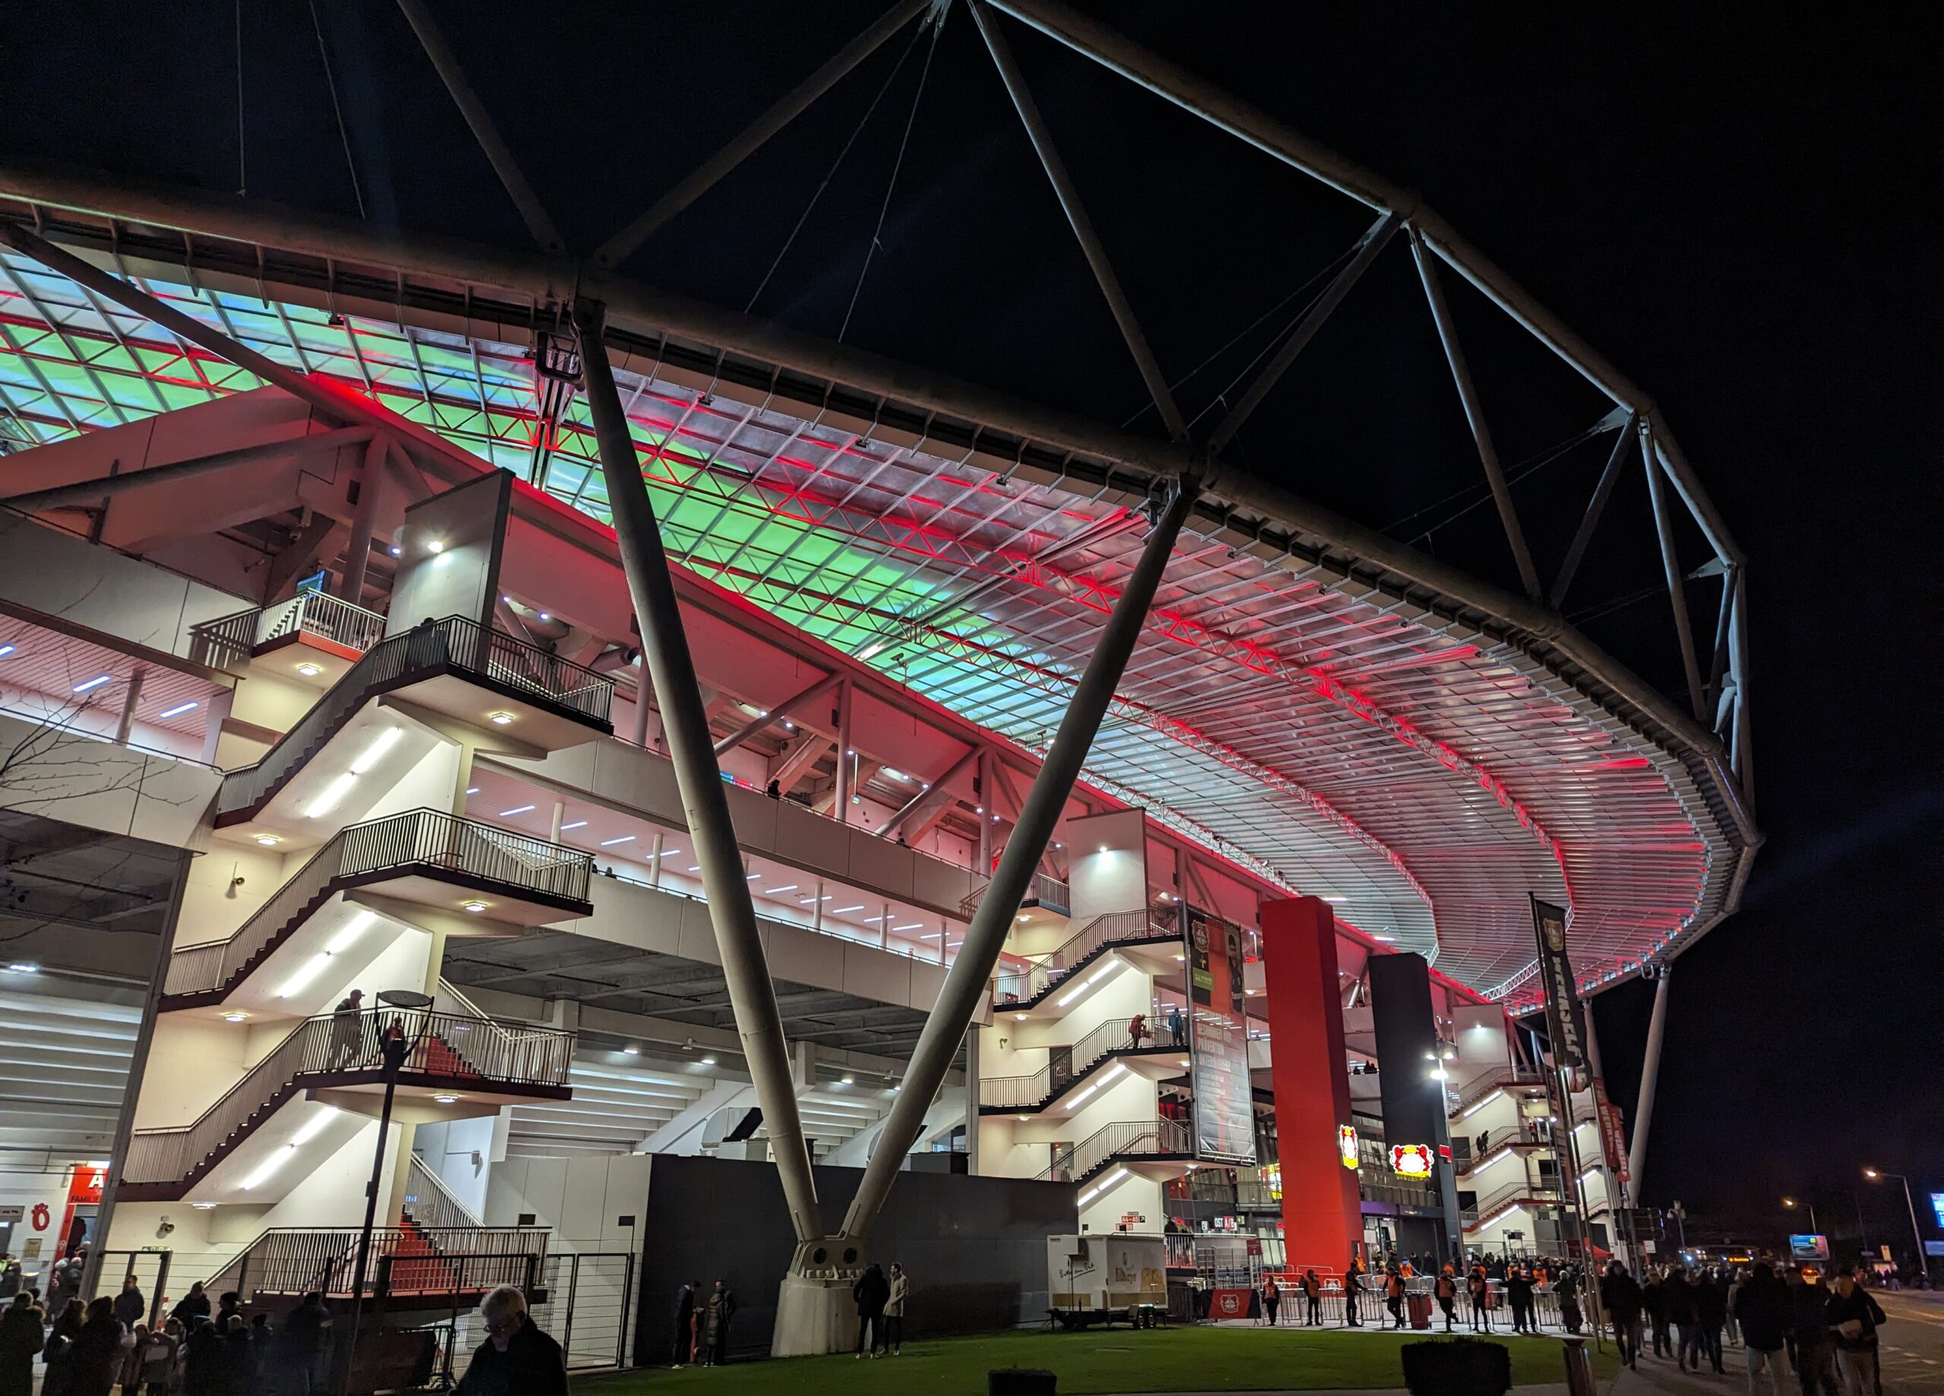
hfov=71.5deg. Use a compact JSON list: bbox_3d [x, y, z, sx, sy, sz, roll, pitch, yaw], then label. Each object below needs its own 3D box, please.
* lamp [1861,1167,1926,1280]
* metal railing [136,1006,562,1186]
[{"bbox_3d":[65.468,37.626,95.637,2.600,7.893,0.350,-10,-24,24],"label":"lamp"},{"bbox_3d":[-12.842,8.456,27.939,7.788,3.044,4.307,-13,-25,30],"label":"metal railing"}]

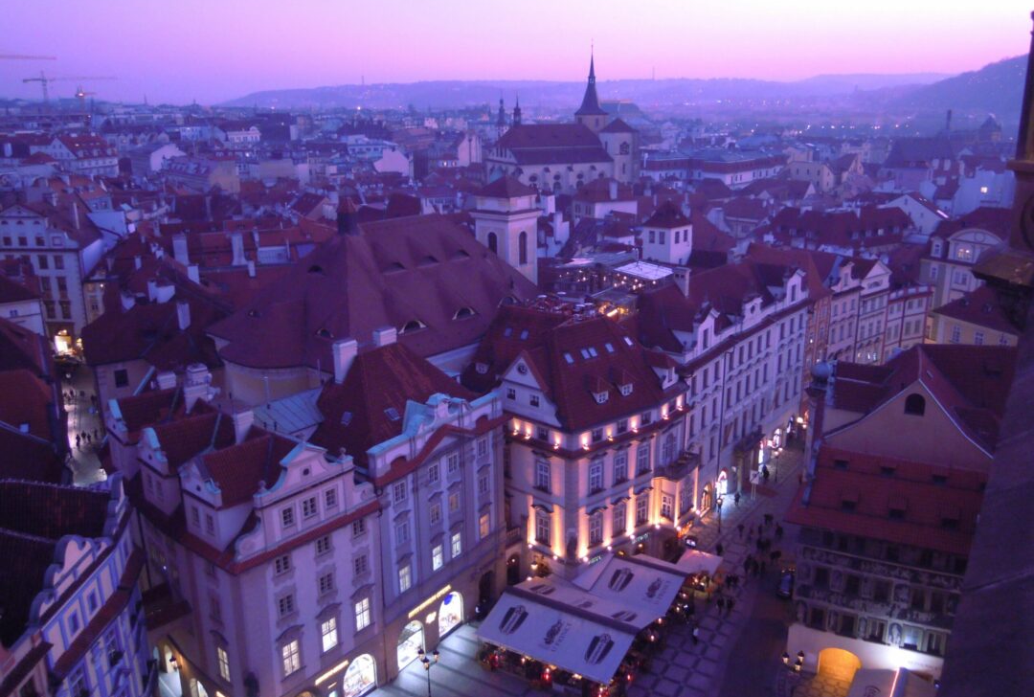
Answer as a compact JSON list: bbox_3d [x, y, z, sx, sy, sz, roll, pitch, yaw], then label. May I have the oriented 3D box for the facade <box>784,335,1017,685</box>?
[{"bbox_3d":[29.189,13.066,64.002,12.500,20.500,15.000,8,19,26],"label":"facade"}]

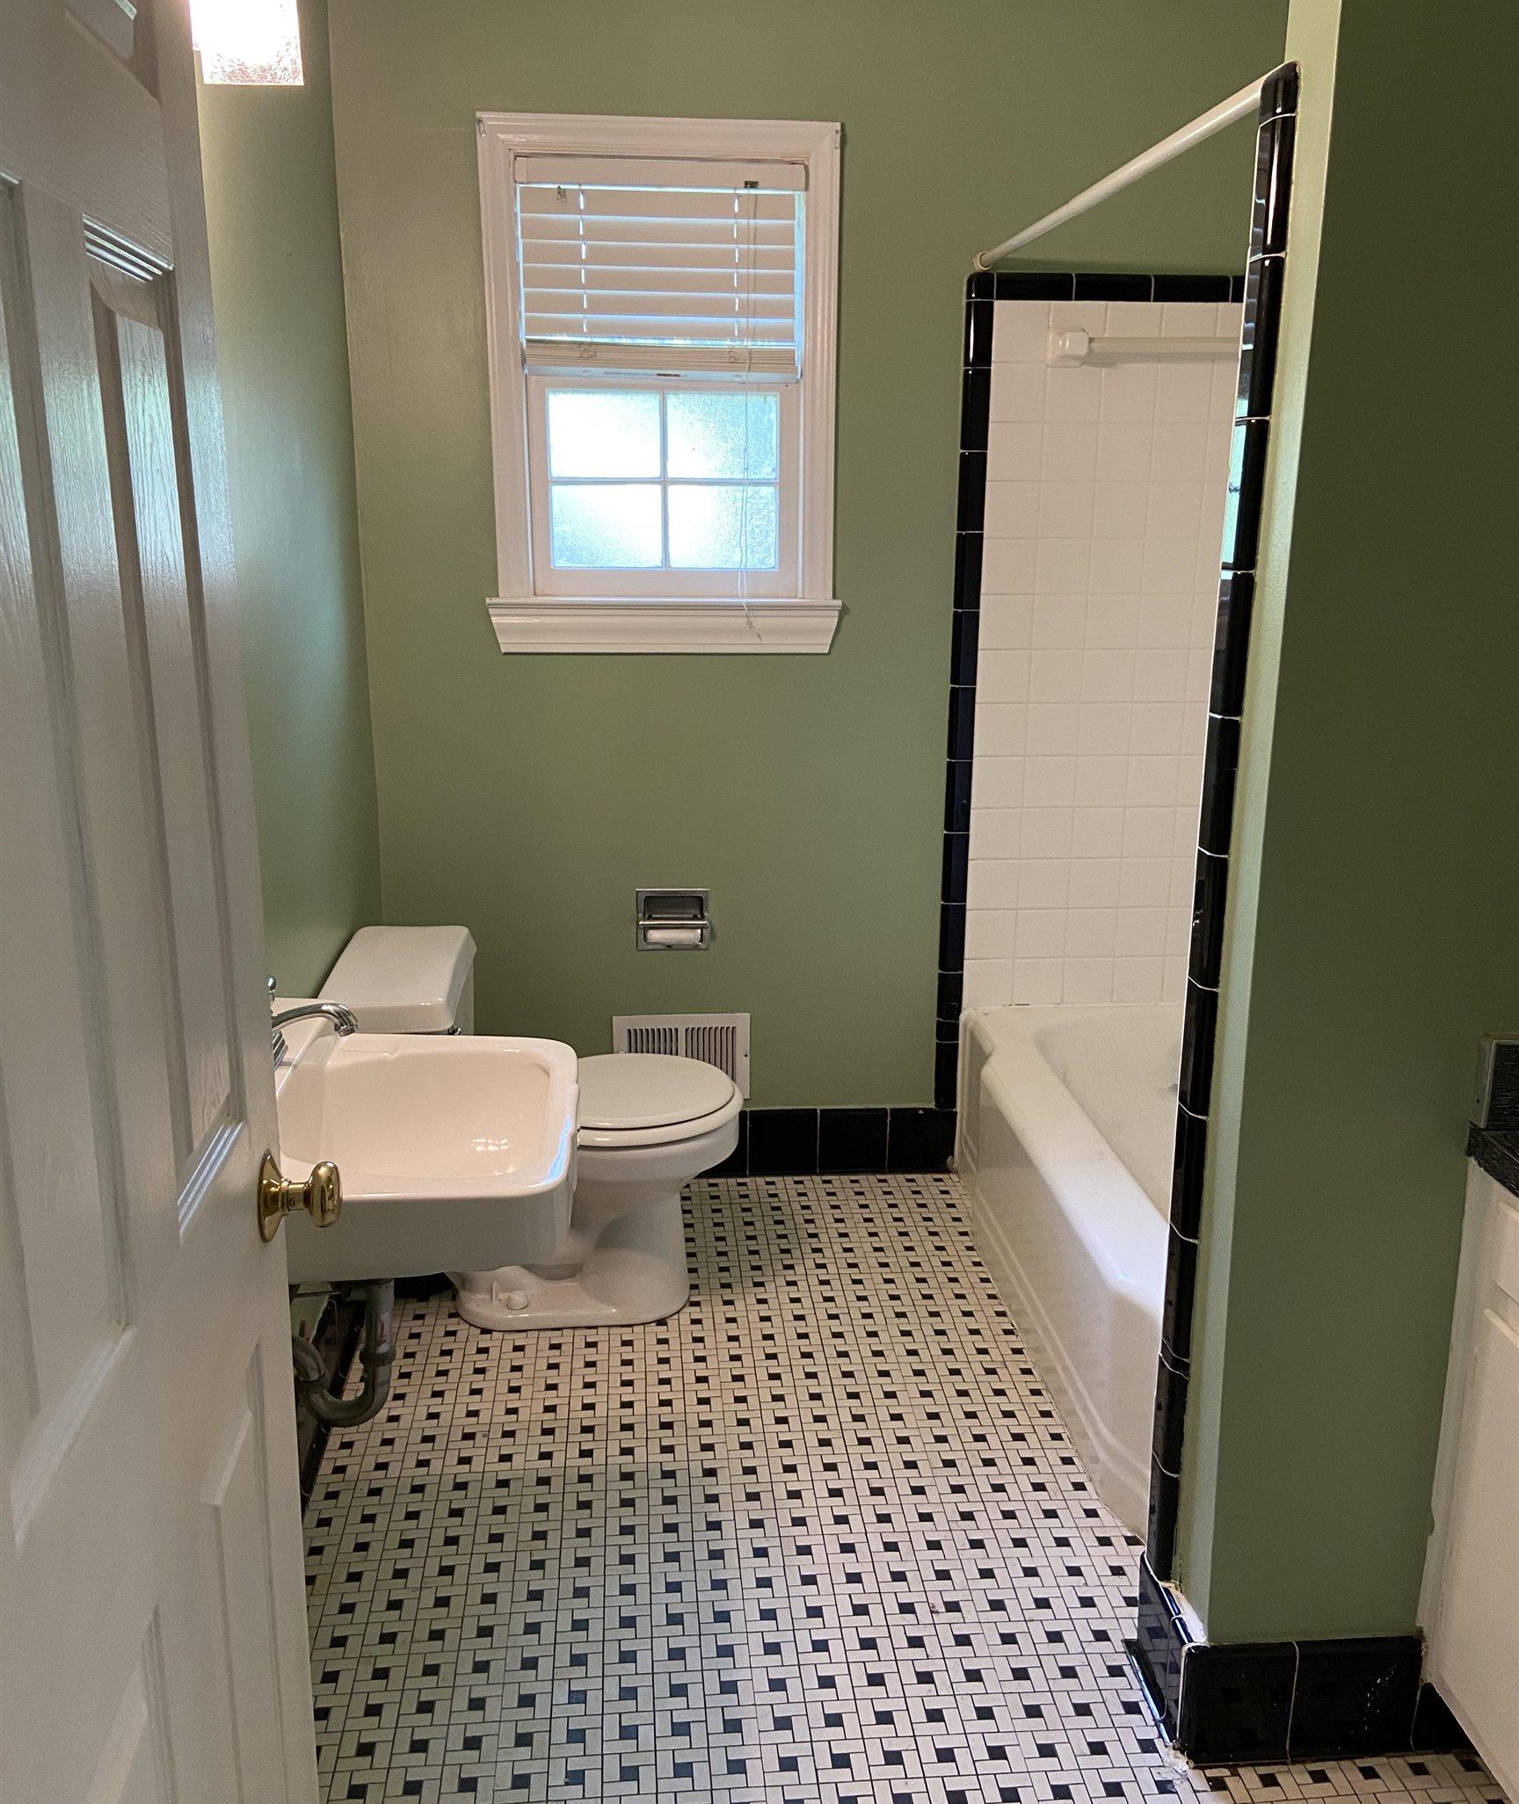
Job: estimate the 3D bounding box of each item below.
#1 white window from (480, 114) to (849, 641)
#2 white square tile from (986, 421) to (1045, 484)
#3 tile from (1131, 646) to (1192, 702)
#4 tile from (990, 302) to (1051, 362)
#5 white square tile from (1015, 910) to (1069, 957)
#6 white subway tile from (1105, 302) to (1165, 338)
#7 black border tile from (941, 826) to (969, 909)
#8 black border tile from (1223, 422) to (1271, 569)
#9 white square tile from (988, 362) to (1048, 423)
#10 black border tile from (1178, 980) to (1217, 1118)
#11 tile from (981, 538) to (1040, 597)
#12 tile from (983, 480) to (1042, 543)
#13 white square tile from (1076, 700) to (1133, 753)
[{"bbox_3d":[-0.184,-0.980,2.949,0.690,0.975,0.100,-1,15,-5],"label":"white window"},{"bbox_3d":[0.496,-0.873,2.952,0.107,0.107,0.009,-1,15,-5],"label":"white square tile"},{"bbox_3d":[0.821,-0.462,3.108,0.108,0.108,0.009,-1,15,-5],"label":"tile"},{"bbox_3d":[0.512,-1.115,2.977,0.110,0.110,0.010,-1,15,-5],"label":"tile"},{"bbox_3d":[0.598,0.068,3.229,0.108,0.108,0.009,-1,15,-5],"label":"white square tile"},{"bbox_3d":[0.722,-1.099,2.945,0.108,0.111,0.010,-1,15,-4],"label":"white subway tile"},{"bbox_3d":[0.415,-0.070,3.208,0.050,0.151,0.012,-1,15,-4],"label":"black border tile"},{"bbox_3d":[0.504,-0.421,1.574,0.016,0.152,0.052,-1,15,-5],"label":"black border tile"},{"bbox_3d":[0.513,-1.006,3.006,0.110,0.110,0.010,-1,15,-5],"label":"white square tile"},{"bbox_3d":[0.498,0.166,1.730,0.016,0.152,0.052,-1,15,-5],"label":"black border tile"},{"bbox_3d":[0.495,-0.663,3.010,0.107,0.107,0.009,-1,15,-5],"label":"tile"},{"bbox_3d":[0.501,-0.781,3.025,0.108,0.108,0.009,-1,15,-4],"label":"tile"},{"bbox_3d":[0.715,-0.359,3.155,0.108,0.108,0.009,-1,15,-4],"label":"white square tile"}]

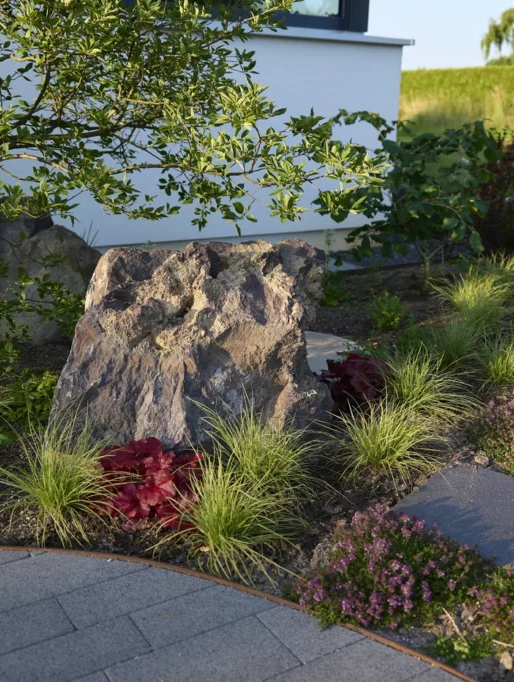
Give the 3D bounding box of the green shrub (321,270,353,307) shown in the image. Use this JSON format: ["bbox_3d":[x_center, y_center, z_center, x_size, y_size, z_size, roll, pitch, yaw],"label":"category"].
[{"bbox_3d":[0.470,-0.320,4.925,0.253,0.206,0.253,3,16,5],"label":"green shrub"}]

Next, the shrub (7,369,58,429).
[{"bbox_3d":[-0.838,0.218,3.012,0.205,0.200,0.205,-4,17,-16],"label":"shrub"}]

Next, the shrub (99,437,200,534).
[{"bbox_3d":[-0.311,0.417,2.330,0.296,0.220,0.296,-1,16,-8],"label":"shrub"}]

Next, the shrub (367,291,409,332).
[{"bbox_3d":[0.733,-0.168,4.435,0.231,0.200,0.231,4,17,9],"label":"shrub"}]

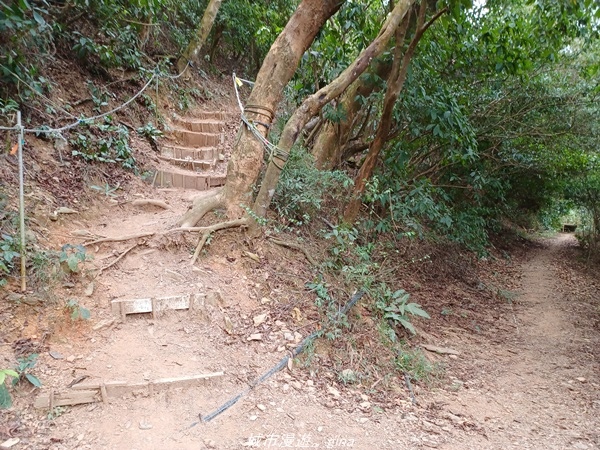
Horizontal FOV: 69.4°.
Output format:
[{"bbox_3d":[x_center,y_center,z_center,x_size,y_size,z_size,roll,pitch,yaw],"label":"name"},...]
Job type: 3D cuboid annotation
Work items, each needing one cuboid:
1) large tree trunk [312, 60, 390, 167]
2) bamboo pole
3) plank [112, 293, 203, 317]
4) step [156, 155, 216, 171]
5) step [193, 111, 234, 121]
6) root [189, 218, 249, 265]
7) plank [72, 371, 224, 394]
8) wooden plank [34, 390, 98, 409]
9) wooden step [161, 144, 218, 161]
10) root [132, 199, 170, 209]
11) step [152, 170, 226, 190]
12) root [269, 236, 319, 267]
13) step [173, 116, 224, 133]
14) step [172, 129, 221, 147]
[{"bbox_3d":[0.872,-1.853,7.200,0.550,1.950,0.550,27,2,0],"label":"large tree trunk"},{"bbox_3d":[-2.519,-0.202,3.925,0.035,1.630,0.035,2,5,0],"label":"bamboo pole"},{"bbox_3d":[-1.257,0.706,3.850,0.800,0.120,0.050,-1,6,-17],"label":"plank"},{"bbox_3d":[-1.598,-0.880,6.100,0.800,0.170,0.110,3,6,-7],"label":"step"},{"bbox_3d":[-1.697,-2.148,8.500,0.800,0.170,0.200,0,3,-8],"label":"step"},{"bbox_3d":[-0.912,0.185,4.850,0.620,0.440,0.380,0,3,-10],"label":"root"},{"bbox_3d":[-1.153,1.207,3.320,1.100,0.090,0.080,-1,3,-14],"label":"plank"},{"bbox_3d":[-1.536,1.145,2.850,0.380,0.080,0.040,-1,6,-15],"label":"wooden plank"},{"bbox_3d":[-1.632,-1.071,6.400,0.830,0.190,0.100,3,6,-7],"label":"wooden step"},{"bbox_3d":[-1.829,-0.263,5.300,0.460,0.080,0.120,0,6,-11],"label":"root"},{"bbox_3d":[-1.556,-0.626,6.100,1.020,0.230,0.200,-1,3,-15],"label":"step"},{"bbox_3d":[-0.071,0.287,4.700,0.520,0.260,0.270,0,3,-10],"label":"root"},{"bbox_3d":[-1.869,-1.832,7.900,0.880,0.240,0.240,0,3,-10],"label":"step"},{"bbox_3d":[-1.640,-1.369,6.800,0.770,0.230,0.100,3,6,-7],"label":"step"}]

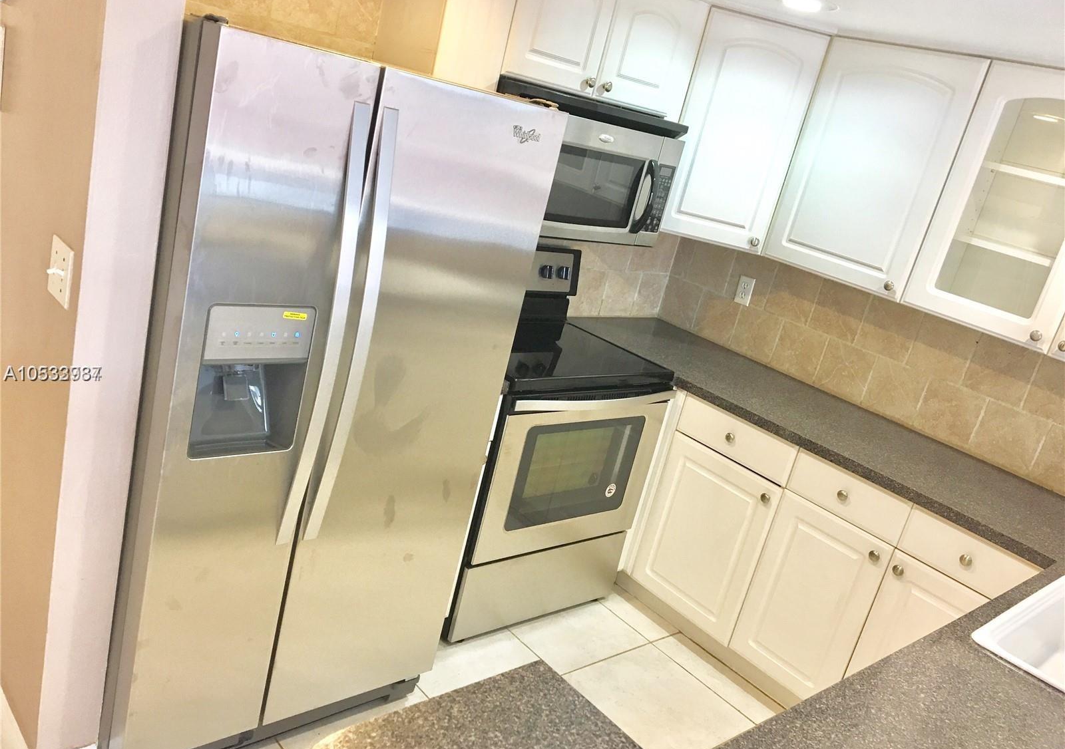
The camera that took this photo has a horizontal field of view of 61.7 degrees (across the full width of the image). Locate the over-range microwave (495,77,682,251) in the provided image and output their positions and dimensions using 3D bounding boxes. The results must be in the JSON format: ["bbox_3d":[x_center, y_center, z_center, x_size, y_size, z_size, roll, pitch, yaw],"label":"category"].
[{"bbox_3d":[0.089,-0.712,2.986,0.780,0.435,0.410,-2,23,-43],"label":"over-range microwave"}]

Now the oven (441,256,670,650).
[{"bbox_3d":[-0.035,0.205,3.185,0.757,1.215,0.670,-2,23,-43],"label":"oven"}]

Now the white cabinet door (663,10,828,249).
[{"bbox_3d":[0.718,-0.842,3.142,0.410,0.757,0.025,14,17,0],"label":"white cabinet door"}]

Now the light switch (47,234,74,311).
[{"bbox_3d":[-0.887,-0.192,1.661,0.018,0.115,0.122,-2,23,-43],"label":"light switch"}]

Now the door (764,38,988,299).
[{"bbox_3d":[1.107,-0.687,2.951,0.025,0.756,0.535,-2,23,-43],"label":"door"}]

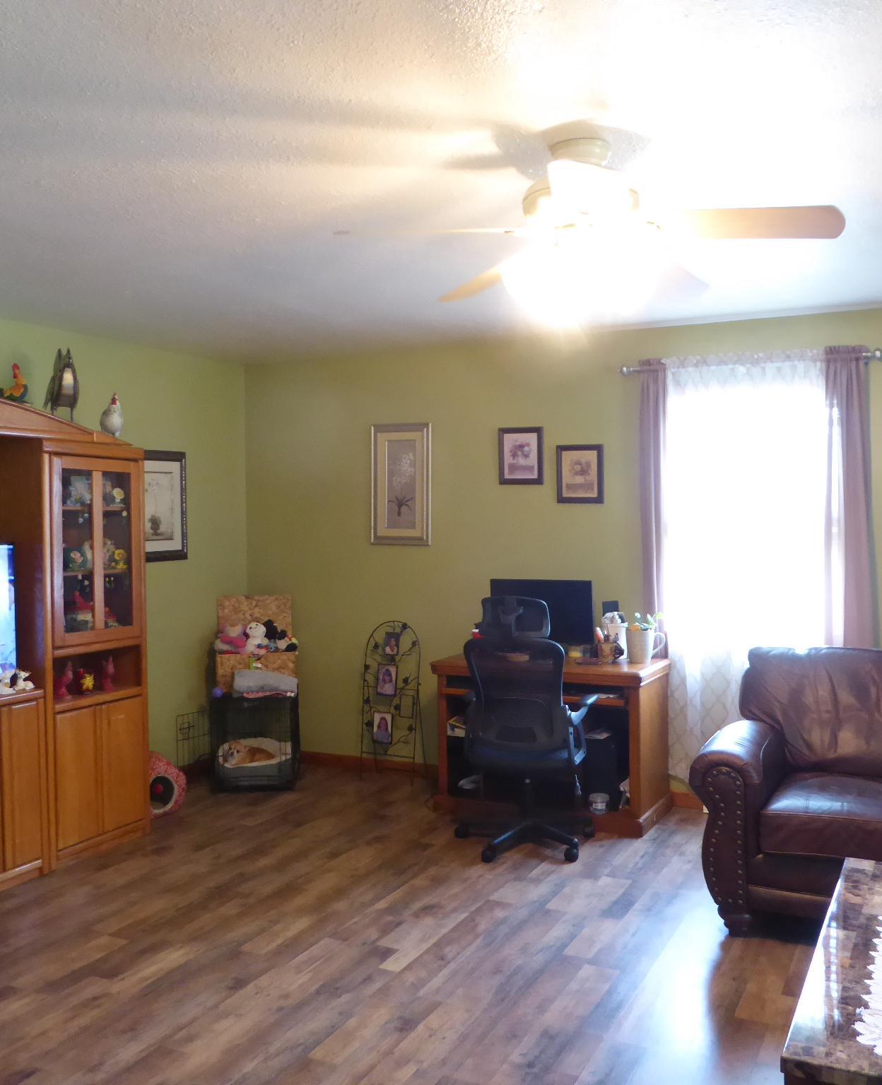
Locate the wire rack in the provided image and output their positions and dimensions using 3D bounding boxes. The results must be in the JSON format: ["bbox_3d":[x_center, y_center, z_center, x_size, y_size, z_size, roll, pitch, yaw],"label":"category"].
[{"bbox_3d":[-0.277,0.893,5.692,0.360,0.903,0.200,0,2,27],"label":"wire rack"}]

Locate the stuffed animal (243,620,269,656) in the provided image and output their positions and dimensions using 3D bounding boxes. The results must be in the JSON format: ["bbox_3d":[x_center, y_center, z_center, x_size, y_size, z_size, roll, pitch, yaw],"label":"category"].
[{"bbox_3d":[-1.035,0.538,5.620,0.150,0.195,0.130,0,2,0],"label":"stuffed animal"}]

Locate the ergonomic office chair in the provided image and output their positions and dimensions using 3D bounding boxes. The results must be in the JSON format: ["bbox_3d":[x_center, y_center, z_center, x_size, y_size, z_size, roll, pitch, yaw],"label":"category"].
[{"bbox_3d":[0.373,0.798,4.536,0.640,1.144,0.660,0,2,22],"label":"ergonomic office chair"}]

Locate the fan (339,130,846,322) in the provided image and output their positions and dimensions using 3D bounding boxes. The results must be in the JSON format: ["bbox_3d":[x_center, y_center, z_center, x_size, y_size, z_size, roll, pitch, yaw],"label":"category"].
[{"bbox_3d":[0.380,-0.794,2.572,1.240,0.434,1.260,0,2,21],"label":"fan"}]

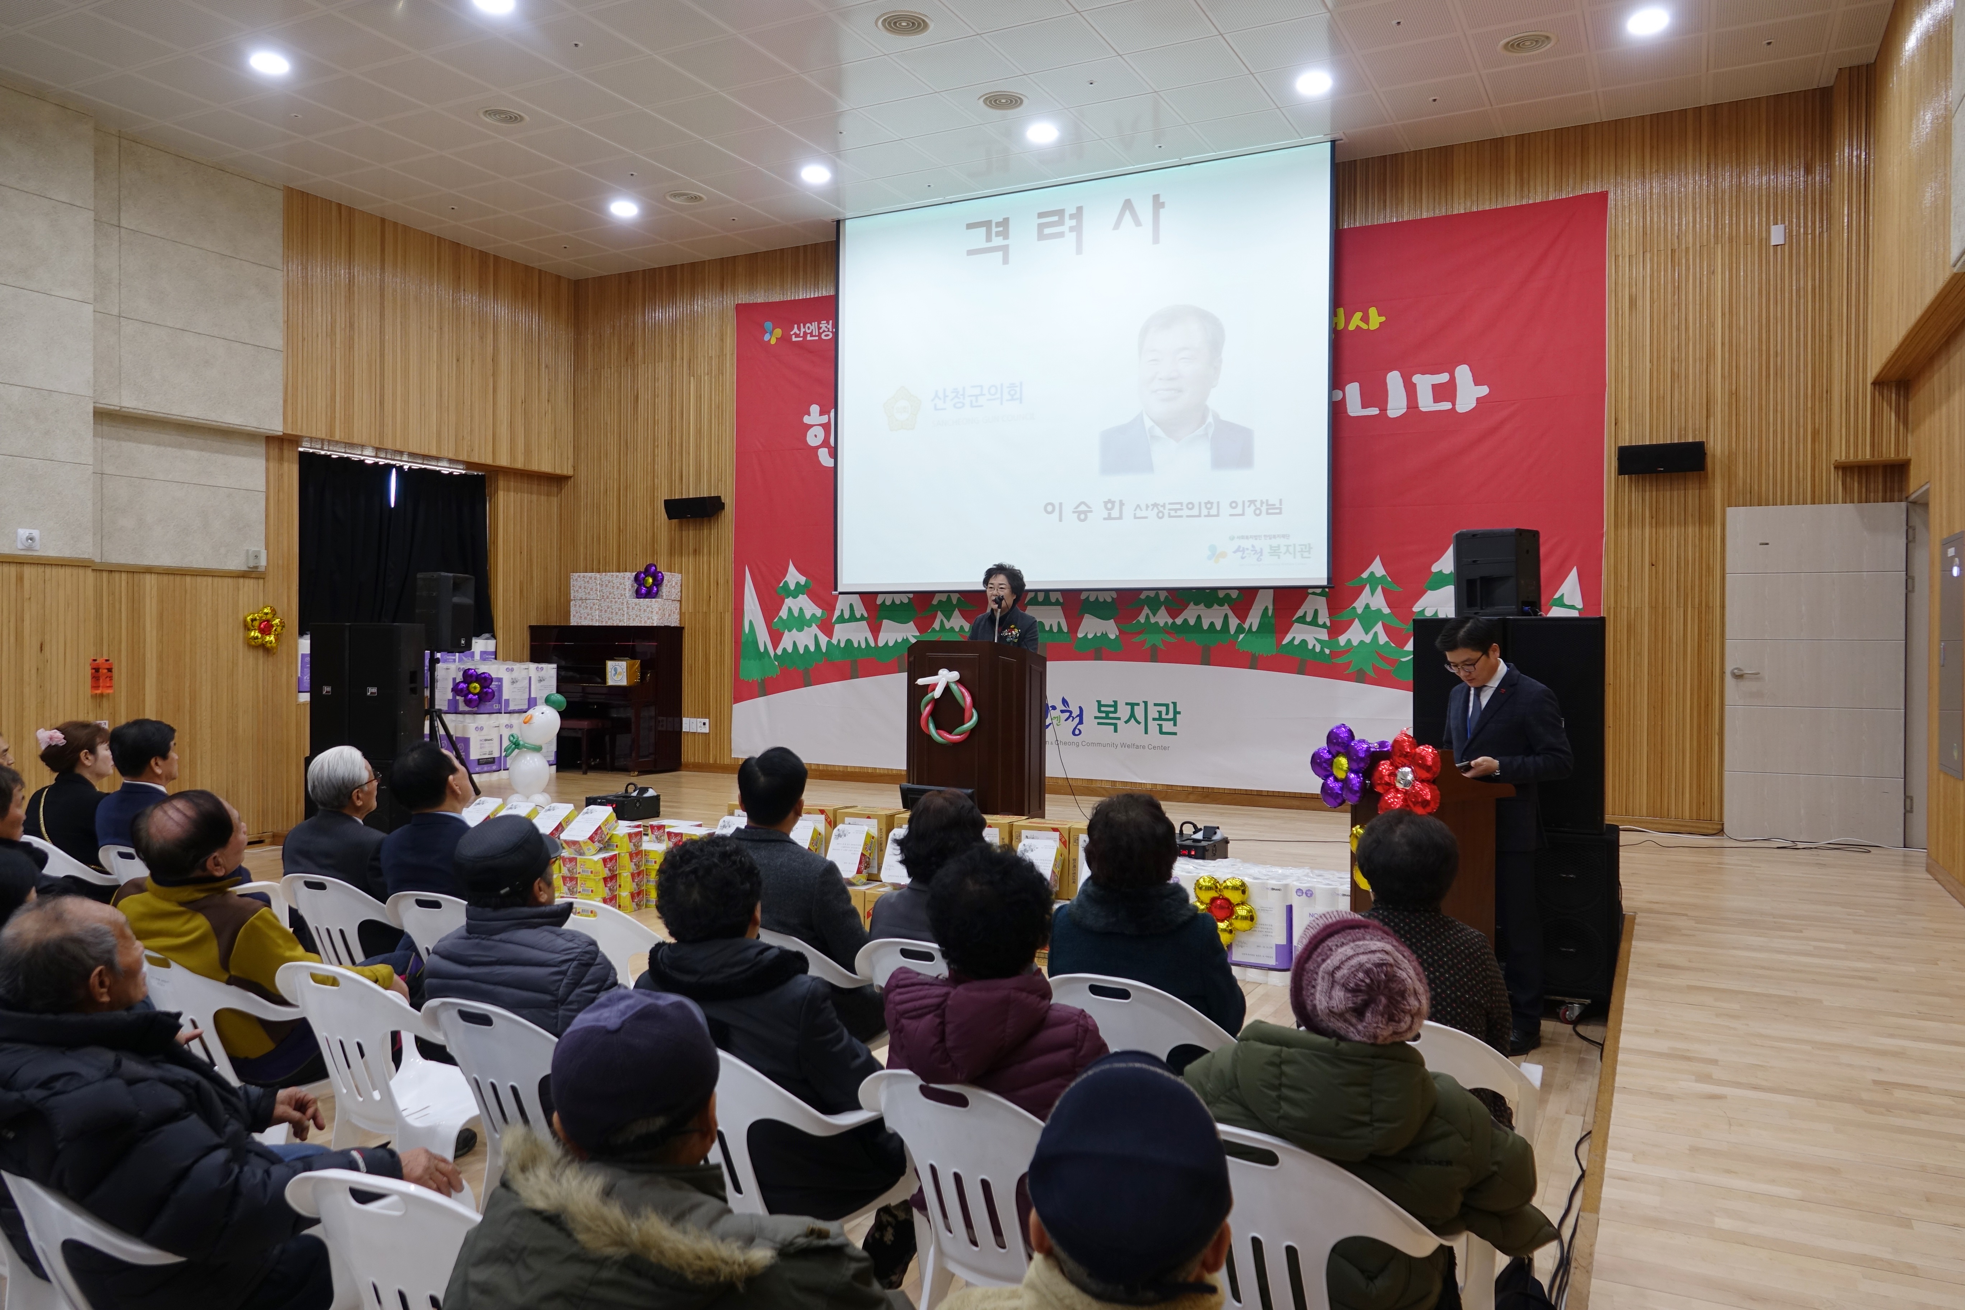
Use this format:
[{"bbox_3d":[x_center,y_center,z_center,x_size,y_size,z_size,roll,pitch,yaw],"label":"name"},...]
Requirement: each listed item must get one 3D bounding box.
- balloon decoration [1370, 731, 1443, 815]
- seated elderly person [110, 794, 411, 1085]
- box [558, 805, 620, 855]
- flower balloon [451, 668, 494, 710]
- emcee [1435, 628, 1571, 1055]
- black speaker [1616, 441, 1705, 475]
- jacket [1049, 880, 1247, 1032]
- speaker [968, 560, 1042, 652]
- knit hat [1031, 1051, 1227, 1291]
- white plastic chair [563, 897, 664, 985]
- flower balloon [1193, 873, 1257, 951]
[{"bbox_3d":[1.527,0.423,4.720,0.120,0.300,0.290,0,1,-26],"label":"balloon decoration"},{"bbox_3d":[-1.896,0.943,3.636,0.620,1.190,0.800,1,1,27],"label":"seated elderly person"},{"bbox_3d":[-2.301,1.034,7.700,0.200,0.115,0.280,1,34,27],"label":"box"},{"bbox_3d":[-4.280,0.284,11.000,0.140,0.360,0.370,1,1,43],"label":"flower balloon"},{"bbox_3d":[2.041,0.693,5.100,0.330,1.680,0.470,0,1,-28],"label":"emcee"},{"bbox_3d":[4.220,-1.227,8.154,0.475,0.170,0.180,1,19,28],"label":"black speaker"},{"bbox_3d":[0.434,0.910,3.382,0.490,0.610,0.390,1,1,28],"label":"jacket"},{"bbox_3d":[0.138,0.255,8.100,0.460,1.640,0.340,1,1,28],"label":"speaker"},{"bbox_3d":[0.161,0.552,1.410,0.205,0.145,0.260,0,9,5],"label":"knit hat"},{"bbox_3d":[-1.100,1.127,4.093,0.560,0.810,0.550,1,1,28],"label":"white plastic chair"},{"bbox_3d":[1.121,1.204,6.149,0.320,0.330,0.110,1,1,28],"label":"flower balloon"}]

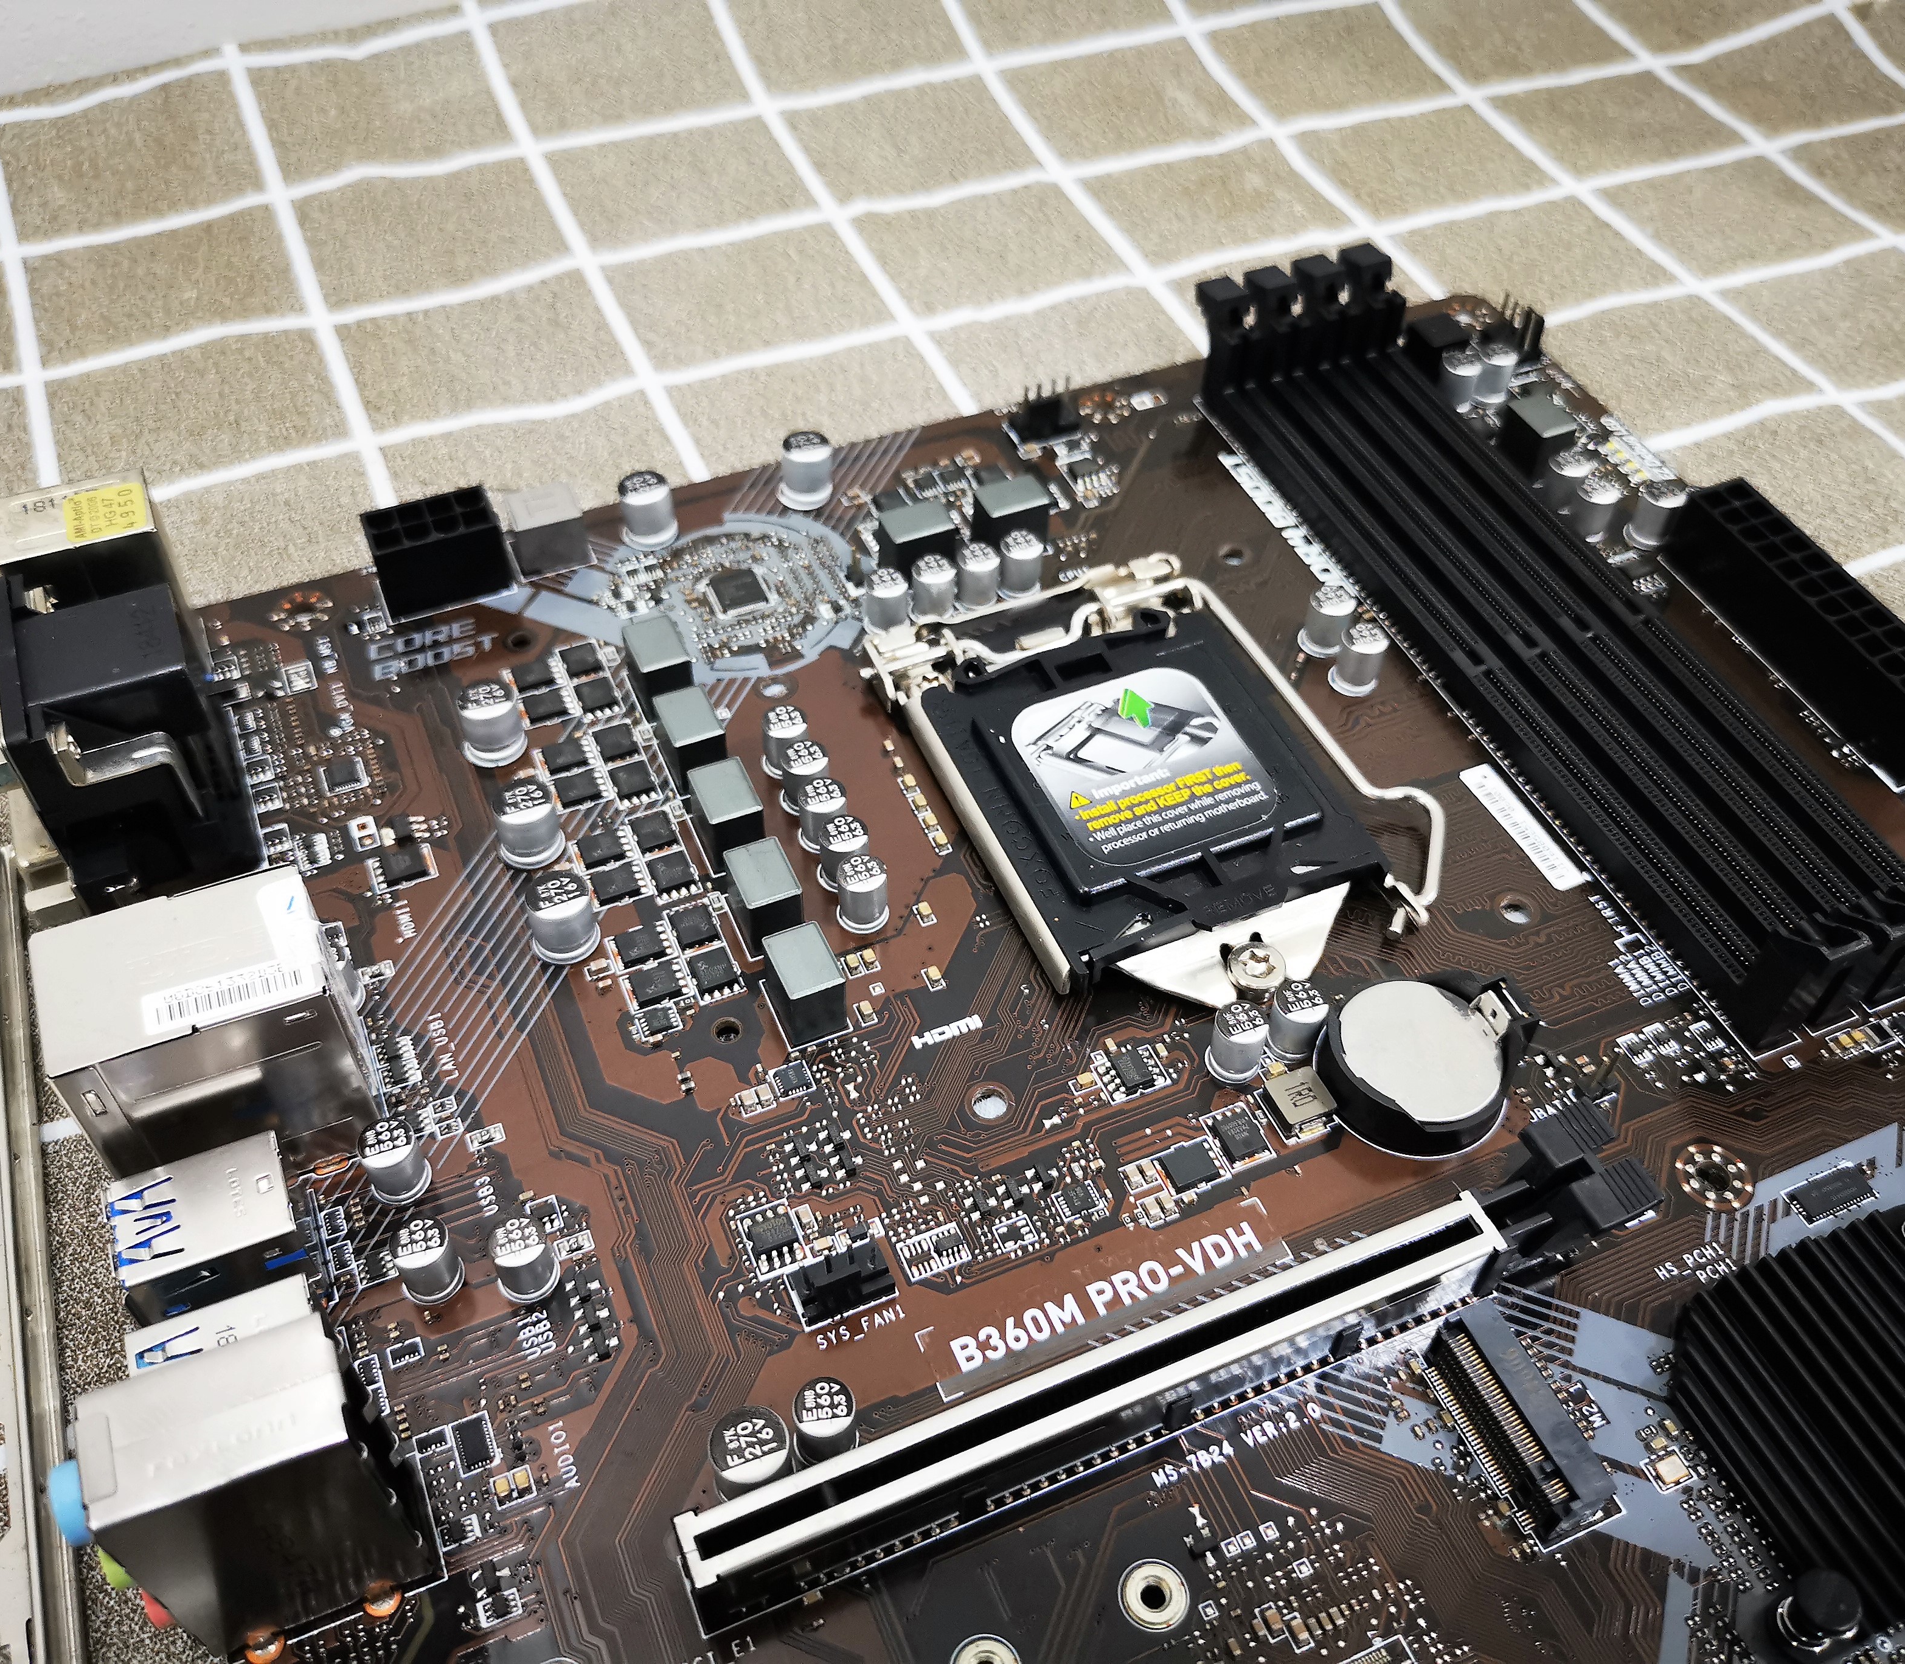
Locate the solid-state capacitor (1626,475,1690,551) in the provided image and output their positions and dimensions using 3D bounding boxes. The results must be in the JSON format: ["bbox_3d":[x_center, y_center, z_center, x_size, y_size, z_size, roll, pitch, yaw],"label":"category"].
[{"bbox_3d":[0.110,-0.049,0.270,0.006,0.008,0.006,-18,52,-15],"label":"solid-state capacitor"}]

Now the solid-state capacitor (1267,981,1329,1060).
[{"bbox_3d":[0.041,0.023,0.208,0.006,0.008,0.006,0,49,0],"label":"solid-state capacitor"}]

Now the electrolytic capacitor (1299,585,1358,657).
[{"bbox_3d":[0.055,-0.031,0.253,0.006,0.008,0.006,1,50,-1],"label":"electrolytic capacitor"}]

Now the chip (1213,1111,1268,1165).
[{"bbox_3d":[0.033,0.035,0.201,0.005,0.001,0.006,-18,52,-15],"label":"chip"}]

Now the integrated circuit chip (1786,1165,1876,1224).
[{"bbox_3d":[0.101,0.041,0.198,0.009,0.001,0.004,-18,52,-15],"label":"integrated circuit chip"}]

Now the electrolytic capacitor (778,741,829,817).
[{"bbox_3d":[-0.019,-0.007,0.231,0.006,0.008,0.006,1,50,-1],"label":"electrolytic capacitor"}]

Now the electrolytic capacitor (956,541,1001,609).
[{"bbox_3d":[0.004,-0.038,0.259,0.006,0.008,0.006,0,49,0],"label":"electrolytic capacitor"}]

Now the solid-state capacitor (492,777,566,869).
[{"bbox_3d":[-0.055,-0.001,0.226,0.008,0.008,0.008,-18,52,-15],"label":"solid-state capacitor"}]

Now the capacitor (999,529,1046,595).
[{"bbox_3d":[0.010,-0.040,0.259,0.006,0.008,0.006,1,50,-1],"label":"capacitor"}]

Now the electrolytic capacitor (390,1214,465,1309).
[{"bbox_3d":[-0.056,0.046,0.186,0.006,0.008,0.006,-18,52,-15],"label":"electrolytic capacitor"}]

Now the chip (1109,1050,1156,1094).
[{"bbox_3d":[0.021,0.029,0.206,0.004,0.002,0.005,-18,52,-15],"label":"chip"}]

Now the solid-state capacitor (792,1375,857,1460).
[{"bbox_3d":[-0.013,0.060,0.175,0.006,0.008,0.006,1,50,-1],"label":"solid-state capacitor"}]

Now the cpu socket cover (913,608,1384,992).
[{"bbox_3d":[0.025,-0.007,0.229,0.043,0.007,0.057,-18,52,-15],"label":"cpu socket cover"}]

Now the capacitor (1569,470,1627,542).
[{"bbox_3d":[0.100,-0.050,0.271,0.006,0.008,0.006,-18,52,-15],"label":"capacitor"}]

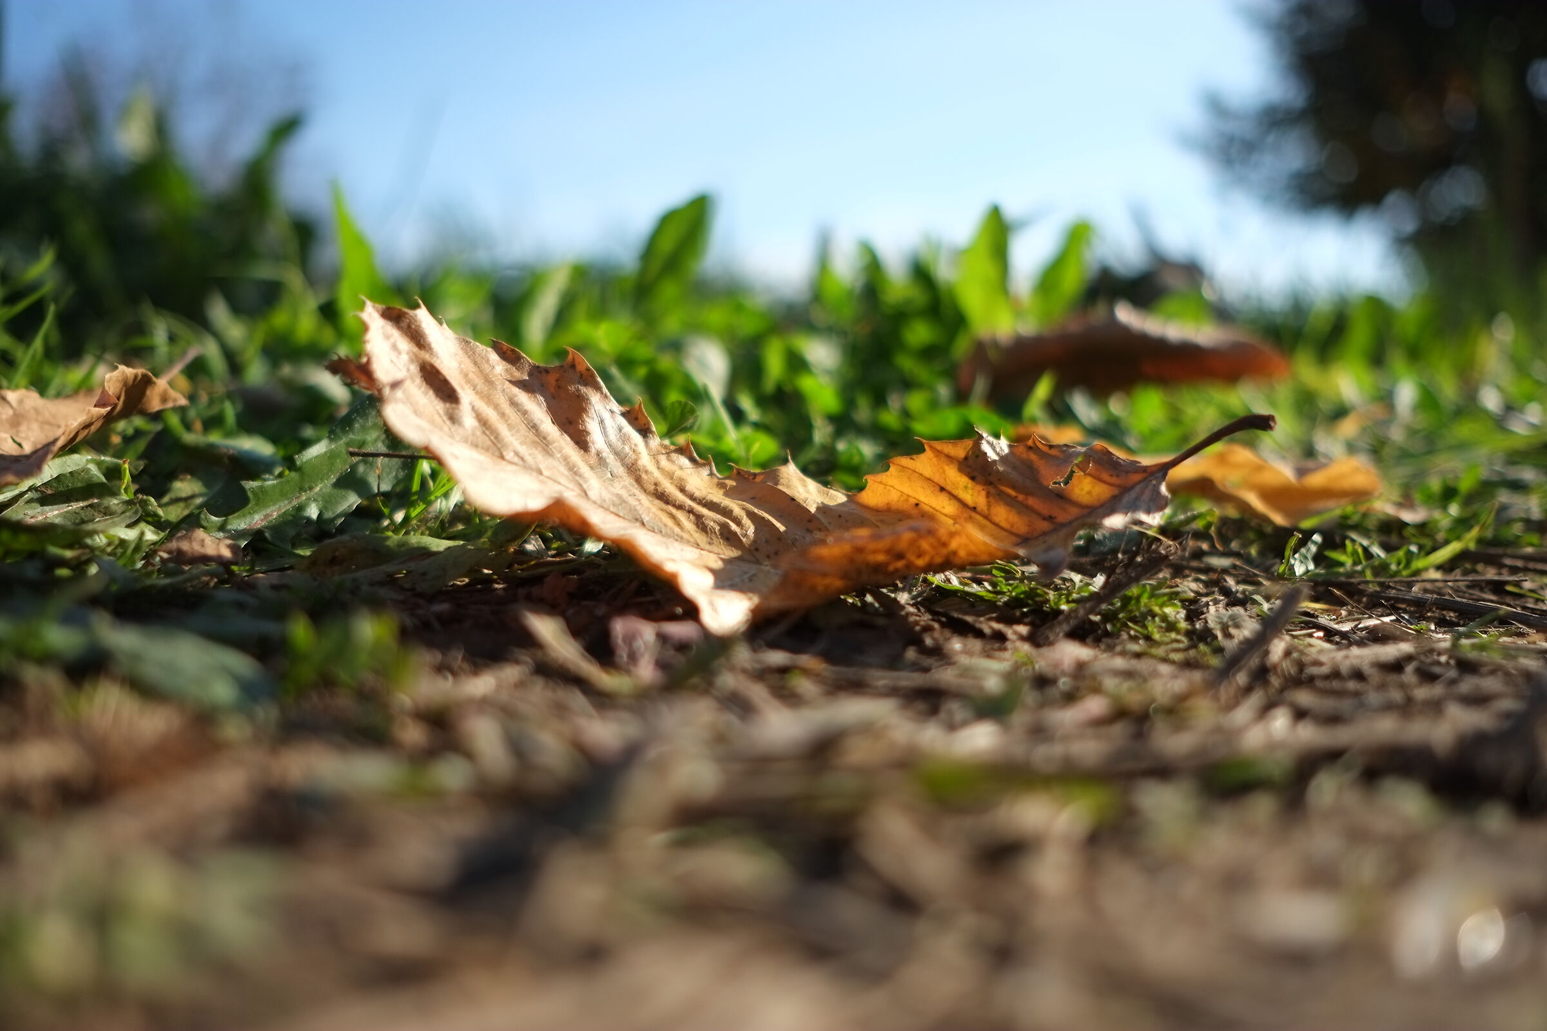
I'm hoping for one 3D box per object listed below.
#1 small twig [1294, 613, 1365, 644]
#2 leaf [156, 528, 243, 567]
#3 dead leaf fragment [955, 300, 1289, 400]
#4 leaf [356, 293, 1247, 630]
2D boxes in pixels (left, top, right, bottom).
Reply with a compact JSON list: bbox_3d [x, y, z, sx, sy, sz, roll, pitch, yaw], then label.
[{"bbox_3d":[0.096,0.019,0.260,0.015,0.004,0.003,-5,8,-40],"label":"small twig"},{"bbox_3d":[-0.109,0.006,0.285,0.017,0.006,0.012,0,6,0],"label":"leaf"},{"bbox_3d":[0.096,-0.045,0.410,0.090,0.025,0.055,0,6,0],"label":"dead leaf fragment"},{"bbox_3d":[0.006,-0.008,0.260,0.160,0.056,0.055,0,6,0],"label":"leaf"}]

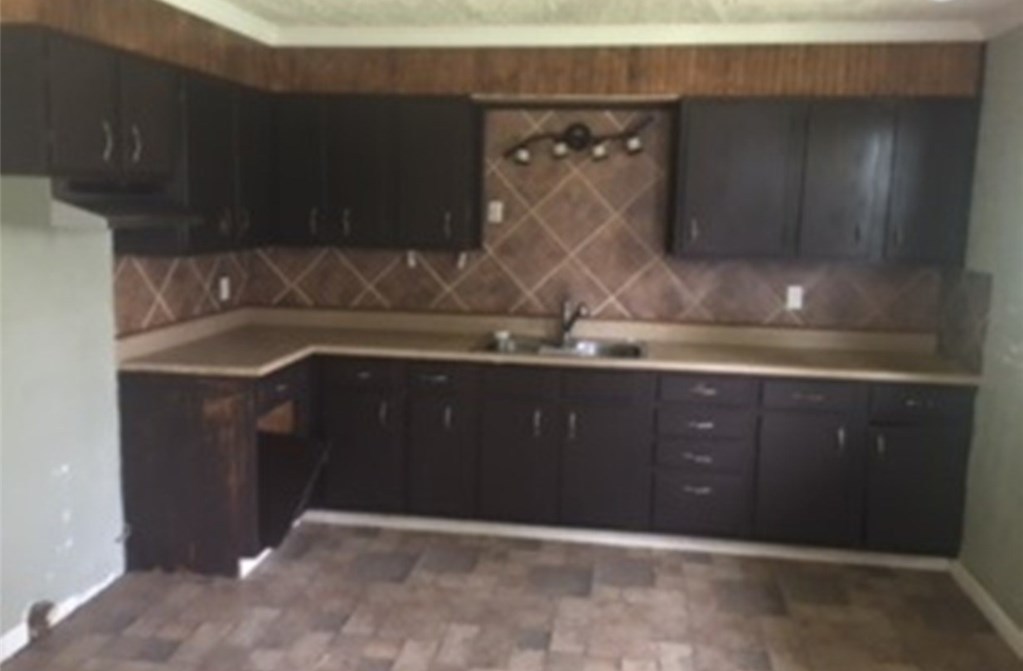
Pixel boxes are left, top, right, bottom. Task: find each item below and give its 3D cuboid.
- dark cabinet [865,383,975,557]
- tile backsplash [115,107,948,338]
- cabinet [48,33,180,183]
[{"bbox_3d":[1.849,0.559,4.095,0.422,0.784,0.570,2,9,8],"label":"dark cabinet"},{"bbox_3d":[0.233,-0.523,3.854,3.648,1.075,1.196,2,9,8],"label":"tile backsplash"},{"bbox_3d":[-1.551,-0.781,3.124,0.311,0.467,0.789,2,9,8],"label":"cabinet"}]

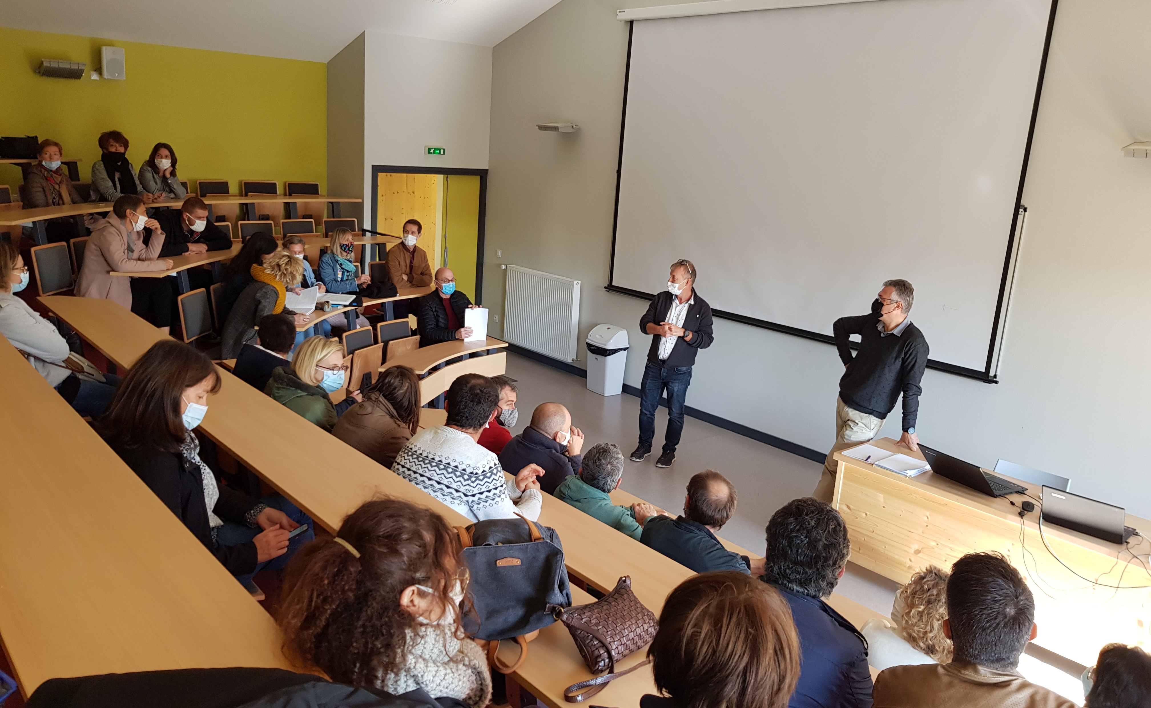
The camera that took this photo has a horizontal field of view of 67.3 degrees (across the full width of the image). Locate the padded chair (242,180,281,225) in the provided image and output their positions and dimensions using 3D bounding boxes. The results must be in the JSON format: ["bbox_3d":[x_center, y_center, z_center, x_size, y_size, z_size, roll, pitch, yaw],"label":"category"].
[{"bbox_3d":[-3.533,-1.538,10.031,0.380,0.890,0.430,13,16,34],"label":"padded chair"}]

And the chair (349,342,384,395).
[{"bbox_3d":[-1.798,0.259,7.588,0.420,0.800,0.460,9,15,22],"label":"chair"}]

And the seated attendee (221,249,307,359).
[{"bbox_3d":[-2.349,-0.109,6.380,0.770,1.280,0.500,4,13,2],"label":"seated attendee"}]

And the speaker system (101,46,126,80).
[{"bbox_3d":[-4.382,-2.757,8.205,0.200,0.290,0.190,-9,18,-42],"label":"speaker system"}]

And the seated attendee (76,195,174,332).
[{"bbox_3d":[-3.163,-0.458,6.126,0.740,1.290,0.500,3,13,-3],"label":"seated attendee"}]

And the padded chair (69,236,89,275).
[{"bbox_3d":[-3.844,-0.514,7.023,0.420,0.840,0.450,5,14,4],"label":"padded chair"}]

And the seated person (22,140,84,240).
[{"bbox_3d":[-4.282,-1.144,7.163,0.720,1.230,0.560,14,17,36],"label":"seated person"}]

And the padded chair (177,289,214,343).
[{"bbox_3d":[-2.742,-0.020,6.745,0.480,0.890,0.440,4,13,1],"label":"padded chair"}]

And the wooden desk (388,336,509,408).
[{"bbox_3d":[-1.135,0.359,7.485,0.480,0.740,1.570,10,15,25],"label":"wooden desk"}]

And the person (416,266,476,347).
[{"bbox_3d":[-1.233,-0.119,8.163,0.700,1.310,0.530,11,15,27],"label":"person"}]

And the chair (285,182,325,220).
[{"bbox_3d":[-3.146,-1.594,10.377,0.380,0.890,0.430,14,16,36],"label":"chair"}]

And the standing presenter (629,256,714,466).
[{"bbox_3d":[0.765,0.058,7.189,0.580,1.710,0.420,10,15,26],"label":"standing presenter"}]

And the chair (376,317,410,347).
[{"bbox_3d":[-1.603,0.118,8.054,0.420,0.840,0.450,12,16,31],"label":"chair"}]

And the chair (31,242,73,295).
[{"bbox_3d":[-3.636,-0.345,6.392,0.480,0.890,0.430,5,13,4],"label":"chair"}]

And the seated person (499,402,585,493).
[{"bbox_3d":[-0.143,0.877,4.311,0.760,1.260,0.540,-6,16,-35],"label":"seated person"}]

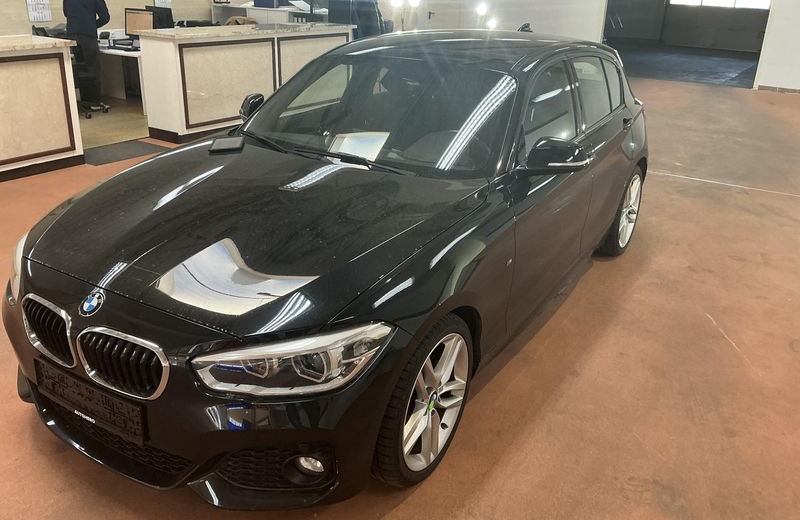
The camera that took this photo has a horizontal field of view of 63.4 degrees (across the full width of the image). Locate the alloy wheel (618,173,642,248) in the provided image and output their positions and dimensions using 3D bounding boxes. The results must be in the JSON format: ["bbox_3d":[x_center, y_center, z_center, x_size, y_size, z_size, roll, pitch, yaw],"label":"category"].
[{"bbox_3d":[1.502,-0.356,4.455,0.180,0.490,0.490,15,26,29],"label":"alloy wheel"}]

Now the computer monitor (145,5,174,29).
[{"bbox_3d":[-3.259,-3.188,8.804,0.540,0.460,0.160,15,26,29],"label":"computer monitor"}]

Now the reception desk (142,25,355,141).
[{"bbox_3d":[-1.807,-2.366,8.326,0.780,1.120,3.250,15,26,29],"label":"reception desk"}]

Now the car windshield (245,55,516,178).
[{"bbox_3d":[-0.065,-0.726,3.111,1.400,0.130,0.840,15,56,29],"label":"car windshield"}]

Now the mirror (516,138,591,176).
[{"bbox_3d":[0.663,-0.440,2.772,0.280,0.170,0.180,15,26,29],"label":"mirror"}]

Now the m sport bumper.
[{"bbox_3d":[-0.871,0.326,2.251,1.750,0.580,0.500,15,26,29],"label":"m sport bumper"}]

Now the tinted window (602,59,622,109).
[{"bbox_3d":[1.339,-1.109,4.083,0.050,0.330,0.270,-7,14,21],"label":"tinted window"}]

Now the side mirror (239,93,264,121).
[{"bbox_3d":[-0.779,-0.829,3.564,0.280,0.170,0.180,15,26,29],"label":"side mirror"}]

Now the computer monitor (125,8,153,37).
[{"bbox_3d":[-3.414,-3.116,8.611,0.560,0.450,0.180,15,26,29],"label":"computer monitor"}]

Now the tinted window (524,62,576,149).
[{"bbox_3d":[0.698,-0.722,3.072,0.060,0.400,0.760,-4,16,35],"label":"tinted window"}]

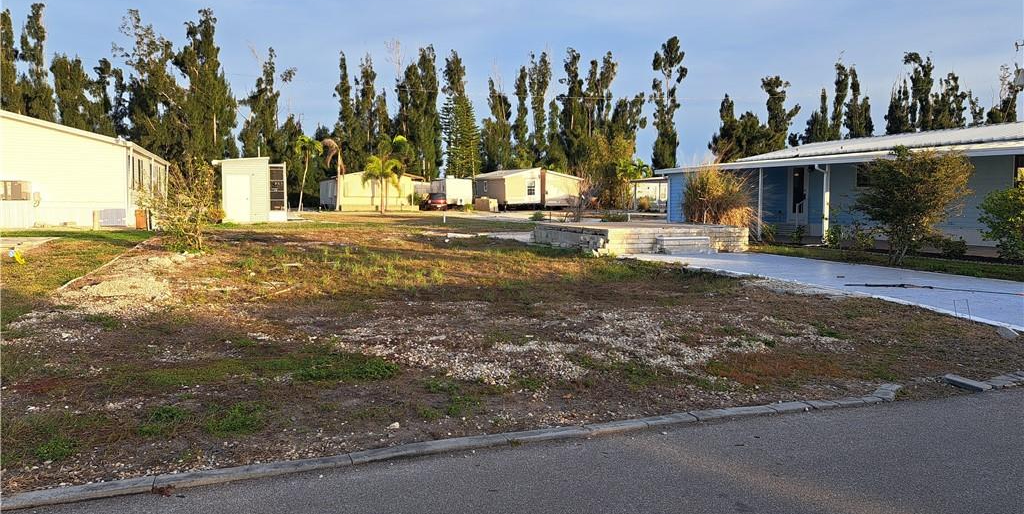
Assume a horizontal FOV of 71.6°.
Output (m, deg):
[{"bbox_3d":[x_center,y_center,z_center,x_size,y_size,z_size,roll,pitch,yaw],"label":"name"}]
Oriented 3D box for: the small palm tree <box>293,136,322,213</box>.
[{"bbox_3d":[-16.060,-6.576,56.254,2.208,6.035,2.208,-1,5,-16],"label":"small palm tree"}]

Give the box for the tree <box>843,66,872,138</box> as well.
[{"bbox_3d":[44.427,-15.600,92.035,3.733,18.110,3.733,0,5,0],"label":"tree"}]

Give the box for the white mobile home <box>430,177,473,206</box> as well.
[{"bbox_3d":[-5.701,-5.920,65.953,2.450,2.750,5.800,-2,5,-20],"label":"white mobile home"}]

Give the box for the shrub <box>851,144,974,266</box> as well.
[{"bbox_3d":[8.800,-1.092,15.487,2.640,2.570,2.500,0,5,0],"label":"shrub"}]

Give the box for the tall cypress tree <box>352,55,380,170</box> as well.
[{"bbox_3d":[-16.207,-13.999,79.676,3.363,16.883,3.363,-1,5,-11],"label":"tall cypress tree"}]

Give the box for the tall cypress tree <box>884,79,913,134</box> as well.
[{"bbox_3d":[58.690,-17.394,108.675,4.594,19.213,4.594,3,5,28],"label":"tall cypress tree"}]

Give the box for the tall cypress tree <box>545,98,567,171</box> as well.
[{"bbox_3d":[5.196,-12.382,84.242,2.840,12.880,2.840,0,5,0],"label":"tall cypress tree"}]

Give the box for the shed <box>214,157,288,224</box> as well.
[{"bbox_3d":[-11.693,-2.994,31.966,2.809,2.787,2.800,-2,5,-20],"label":"shed"}]

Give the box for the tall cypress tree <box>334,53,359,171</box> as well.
[{"bbox_3d":[-18.350,-14.071,78.861,3.090,17.151,3.090,-1,5,-13],"label":"tall cypress tree"}]

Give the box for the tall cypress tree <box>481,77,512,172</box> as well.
[{"bbox_3d":[-1.695,-12.534,78.239,3.383,14.245,3.383,0,5,0],"label":"tall cypress tree"}]

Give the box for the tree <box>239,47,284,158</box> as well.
[{"bbox_3d":[-25.702,-12.994,72.135,4.720,16.230,4.480,0,5,0],"label":"tree"}]

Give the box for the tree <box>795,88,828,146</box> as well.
[{"bbox_3d":[38.193,-14.054,91.158,4.185,15.172,4.185,0,5,0],"label":"tree"}]

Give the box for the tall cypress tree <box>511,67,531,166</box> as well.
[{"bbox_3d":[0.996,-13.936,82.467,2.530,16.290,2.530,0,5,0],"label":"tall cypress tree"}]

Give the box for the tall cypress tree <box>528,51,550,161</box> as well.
[{"bbox_3d":[3.199,-15.600,87.250,3.156,18.914,3.156,0,5,2],"label":"tall cypress tree"}]

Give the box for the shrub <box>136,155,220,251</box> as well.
[{"bbox_3d":[-7.831,-1.256,16.672,1.884,2.193,1.790,-2,5,-20],"label":"shrub"}]

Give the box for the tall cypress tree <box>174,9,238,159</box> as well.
[{"bbox_3d":[-30.539,-14.447,70.120,6.400,19.470,6.080,0,5,0],"label":"tall cypress tree"}]

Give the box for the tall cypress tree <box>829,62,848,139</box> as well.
[{"bbox_3d":[47.605,-18.015,104.478,3.151,21.092,3.151,2,5,24],"label":"tall cypress tree"}]

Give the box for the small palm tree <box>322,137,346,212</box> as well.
[{"bbox_3d":[-15.625,-7.215,62.217,2.110,6.440,2.110,0,5,0],"label":"small palm tree"}]

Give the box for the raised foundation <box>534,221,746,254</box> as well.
[{"bbox_3d":[3.389,-0.570,19.527,4.013,0.596,4.812,-2,5,-20],"label":"raised foundation"}]

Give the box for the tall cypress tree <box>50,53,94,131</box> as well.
[{"bbox_3d":[-41.421,-11.575,66.128,3.950,14.450,3.750,0,5,0],"label":"tall cypress tree"}]

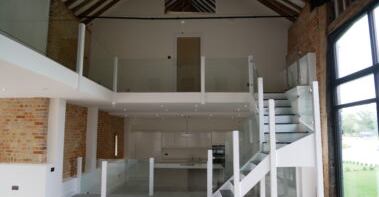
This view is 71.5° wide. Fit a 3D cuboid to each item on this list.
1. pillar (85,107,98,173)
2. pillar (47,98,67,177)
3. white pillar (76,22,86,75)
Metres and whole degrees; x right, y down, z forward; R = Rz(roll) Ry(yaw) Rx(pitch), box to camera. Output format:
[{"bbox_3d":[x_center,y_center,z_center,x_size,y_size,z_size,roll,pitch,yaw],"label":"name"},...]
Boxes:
[{"bbox_3d":[-3.044,1.275,8.213,0.280,2.024,0.450,0,-6,-1],"label":"pillar"},{"bbox_3d":[-3.035,0.875,5.992,0.280,1.760,0.400,0,-6,-1],"label":"pillar"},{"bbox_3d":[-1.830,-0.843,4.458,0.100,0.886,0.100,0,-6,-1],"label":"white pillar"}]

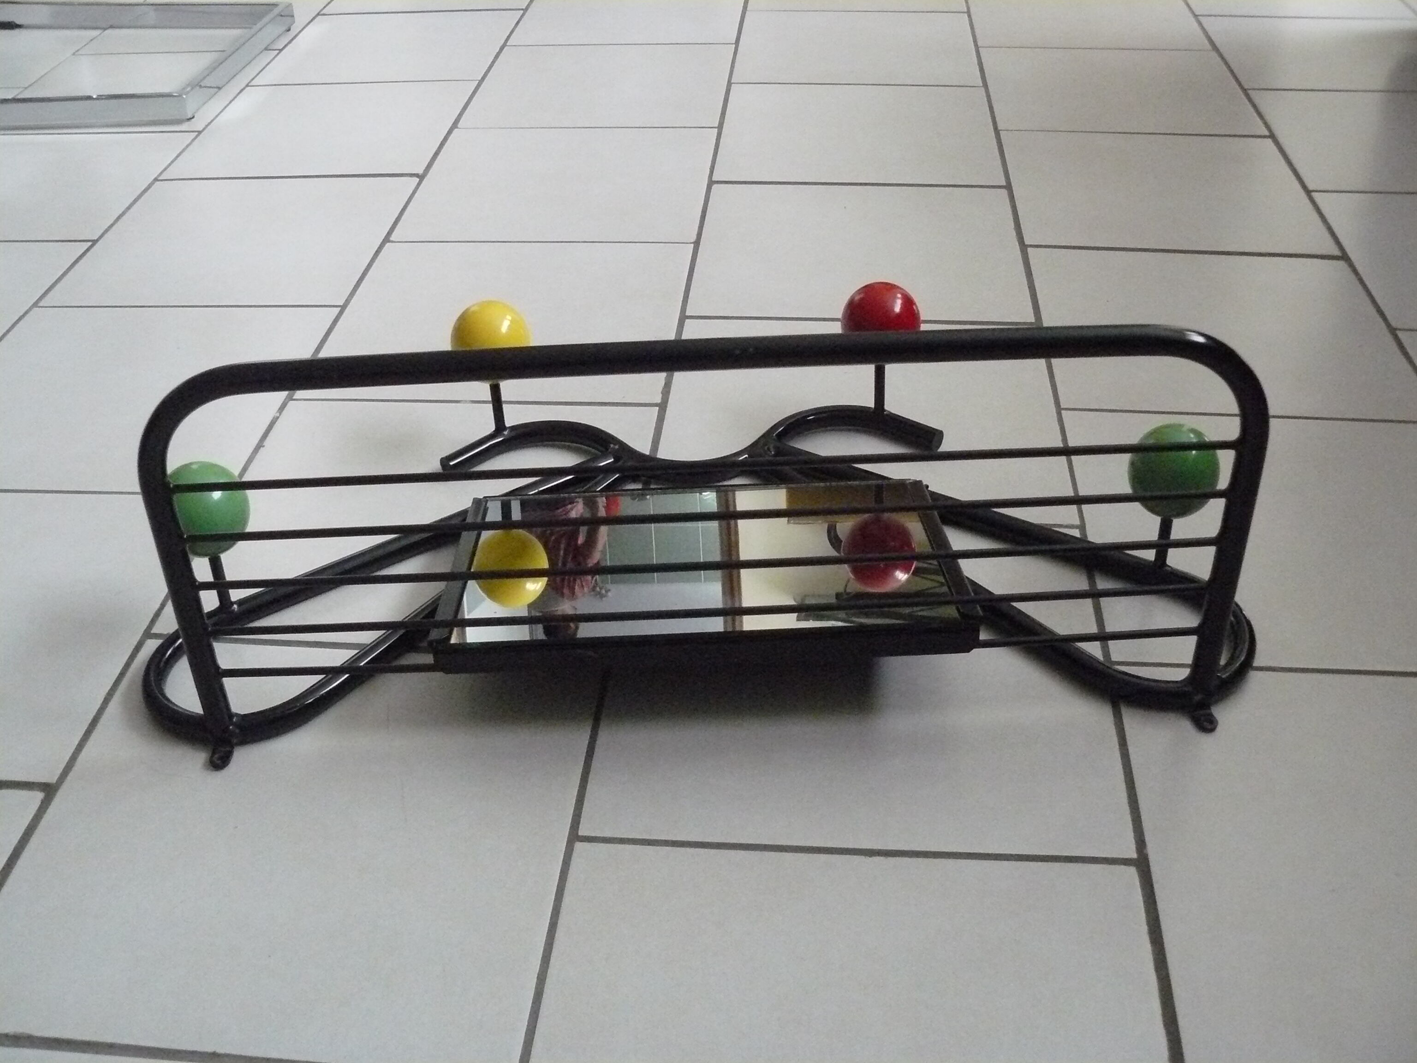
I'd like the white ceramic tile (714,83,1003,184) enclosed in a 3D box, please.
[{"bbox_3d":[0.173,-0.462,1.722,0.310,0.010,0.310,1,36,5],"label":"white ceramic tile"}]

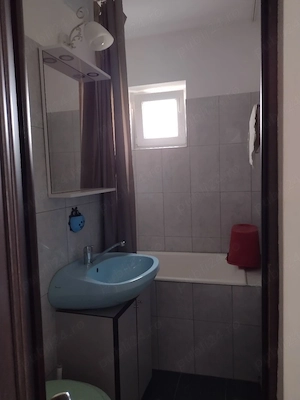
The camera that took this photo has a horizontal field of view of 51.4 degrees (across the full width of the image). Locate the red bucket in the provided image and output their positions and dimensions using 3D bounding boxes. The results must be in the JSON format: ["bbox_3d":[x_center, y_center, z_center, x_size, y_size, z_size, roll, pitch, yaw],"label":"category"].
[{"bbox_3d":[0.723,0.350,2.421,0.254,0.293,0.255,-1,5,15],"label":"red bucket"}]

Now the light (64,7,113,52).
[{"bbox_3d":[-0.331,-0.890,1.633,0.291,0.230,0.140,-1,5,15],"label":"light"}]

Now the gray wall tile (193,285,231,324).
[{"bbox_3d":[0.412,0.672,2.042,0.251,0.255,0.010,-1,5,15],"label":"gray wall tile"}]

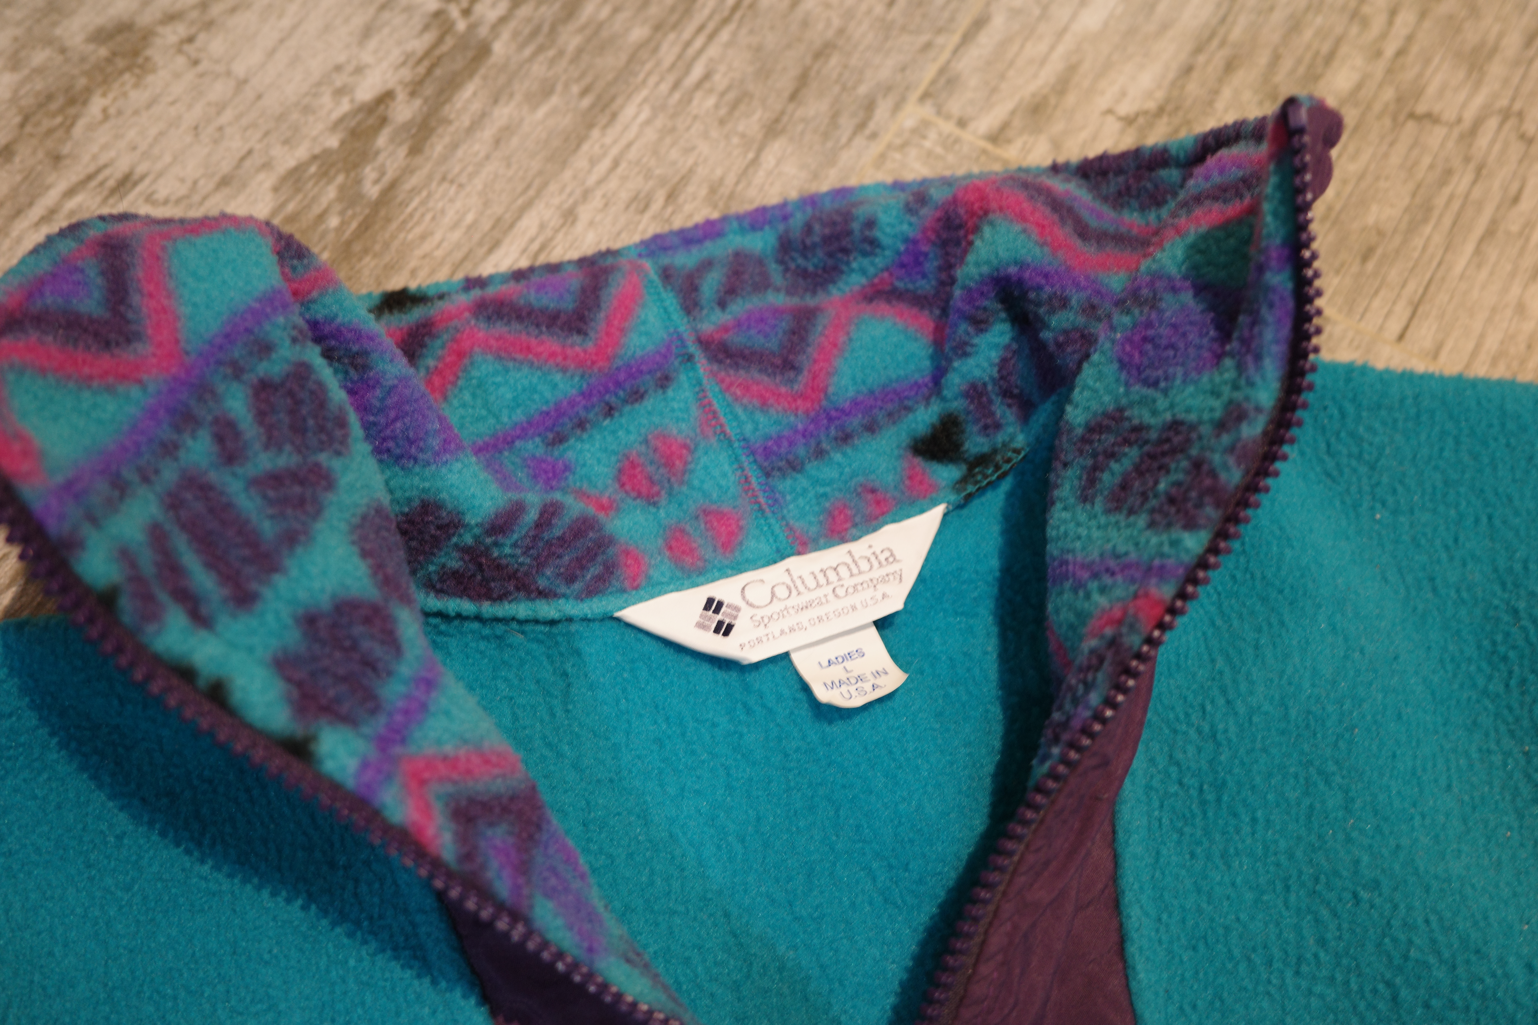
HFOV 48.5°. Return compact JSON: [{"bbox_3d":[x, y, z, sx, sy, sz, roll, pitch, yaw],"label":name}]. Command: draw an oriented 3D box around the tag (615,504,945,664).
[{"bbox_3d":[0.006,0.018,0.348,0.073,0.005,0.020,-18,63,-8],"label":"tag"}]

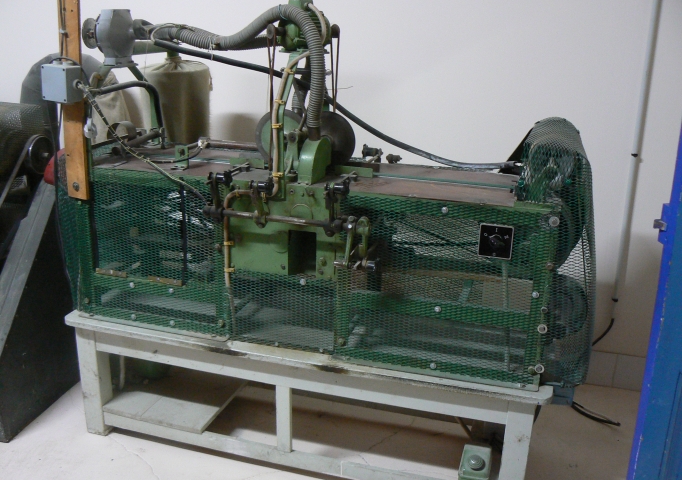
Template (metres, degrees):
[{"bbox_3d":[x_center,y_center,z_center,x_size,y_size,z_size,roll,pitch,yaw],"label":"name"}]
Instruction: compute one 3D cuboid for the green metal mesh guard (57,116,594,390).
[{"bbox_3d":[-0.060,-0.071,2.660,1.925,0.785,0.680,7,16,17],"label":"green metal mesh guard"}]

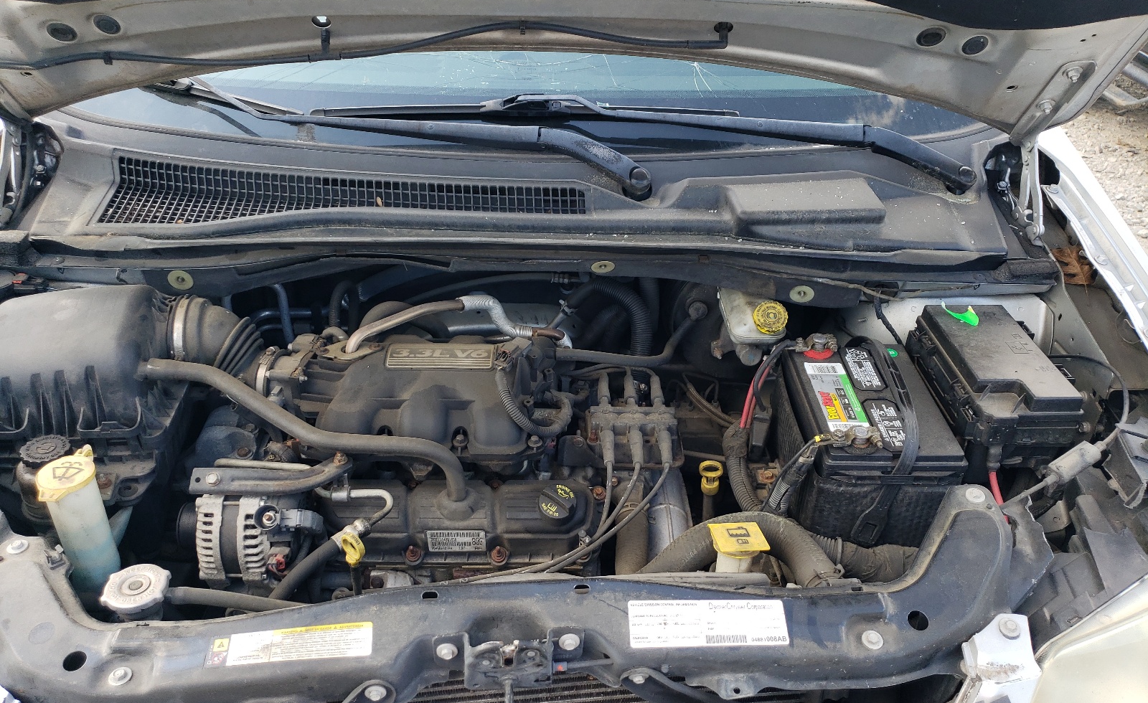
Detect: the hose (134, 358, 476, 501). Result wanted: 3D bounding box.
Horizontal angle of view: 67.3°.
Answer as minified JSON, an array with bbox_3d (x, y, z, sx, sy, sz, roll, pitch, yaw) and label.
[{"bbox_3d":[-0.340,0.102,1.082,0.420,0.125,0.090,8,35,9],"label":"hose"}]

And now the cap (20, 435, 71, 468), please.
[{"bbox_3d":[-0.645,0.122,1.050,0.057,0.023,0.057,0,32,1],"label":"cap"}]

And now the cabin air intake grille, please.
[{"bbox_3d":[-0.342,-0.250,1.320,0.720,0.065,0.115,2,35,0],"label":"cabin air intake grille"}]

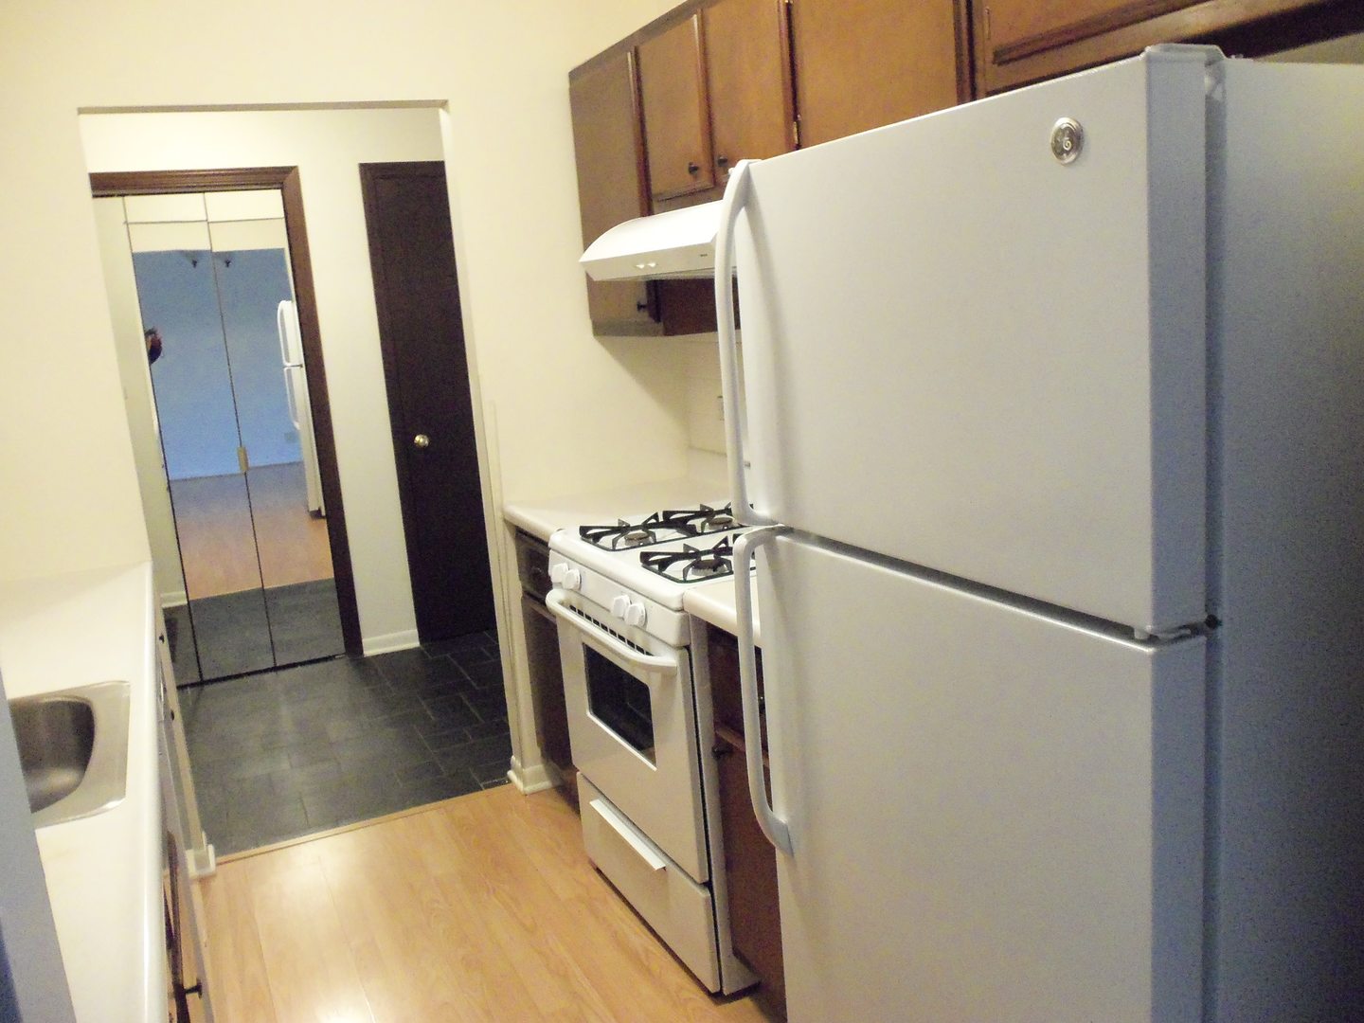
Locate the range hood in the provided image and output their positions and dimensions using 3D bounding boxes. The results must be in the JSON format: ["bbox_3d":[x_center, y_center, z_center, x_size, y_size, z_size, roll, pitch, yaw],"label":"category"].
[{"bbox_3d":[0.135,-0.655,2.697,0.522,0.160,0.762,-10,12,-25],"label":"range hood"}]

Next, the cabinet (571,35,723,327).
[{"bbox_3d":[-0.061,-0.902,3.270,0.312,0.767,0.498,-10,12,-25],"label":"cabinet"}]

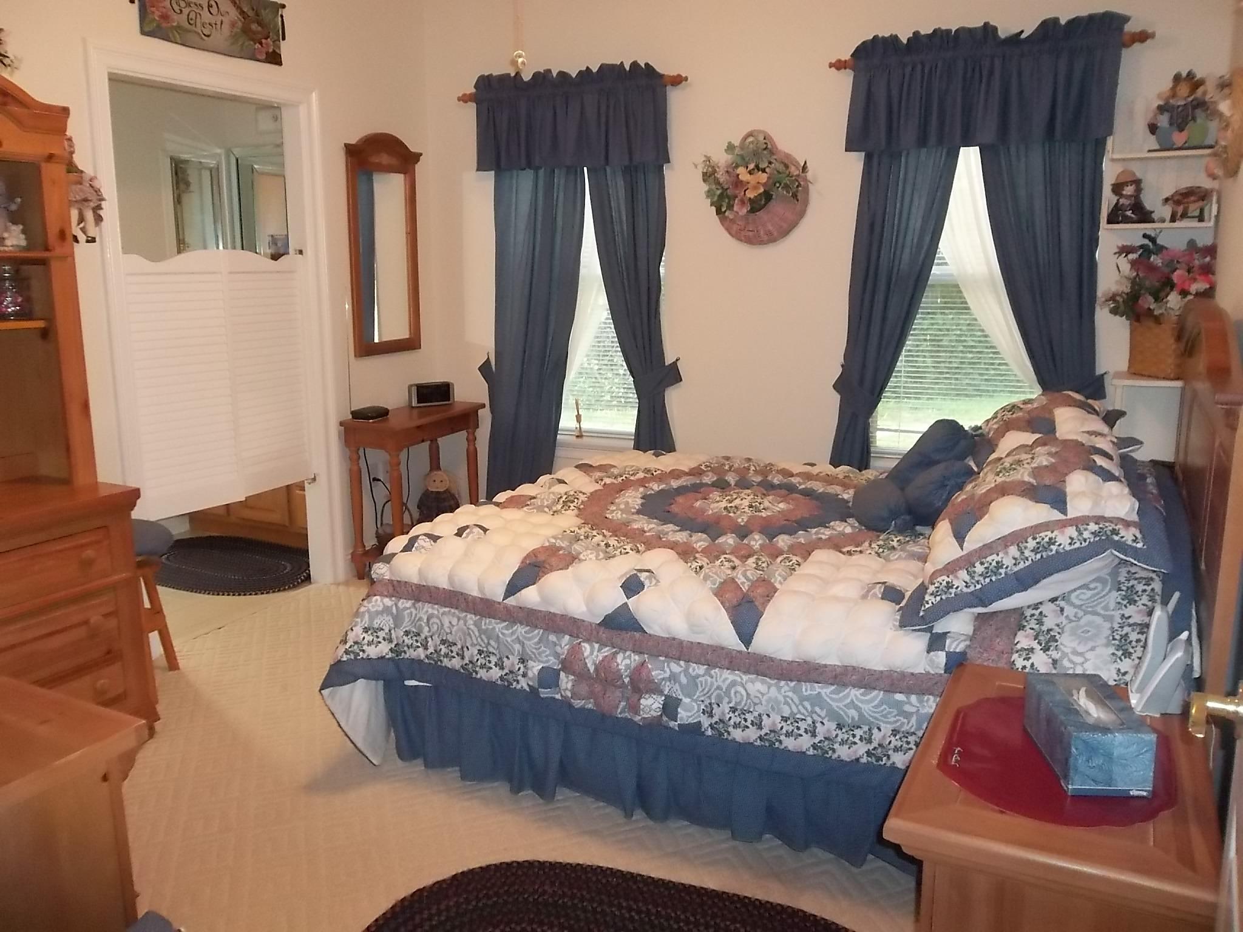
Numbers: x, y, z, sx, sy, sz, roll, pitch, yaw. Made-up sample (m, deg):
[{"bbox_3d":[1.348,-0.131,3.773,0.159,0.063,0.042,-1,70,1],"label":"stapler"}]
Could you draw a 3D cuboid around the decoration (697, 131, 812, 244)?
[{"bbox_3d":[0.541,-1.130,3.930,0.425,0.435,0.140,6,13,26],"label":"decoration"}]

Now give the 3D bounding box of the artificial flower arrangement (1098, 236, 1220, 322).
[{"bbox_3d":[1.799,-0.634,3.255,0.320,0.270,0.280,7,13,31],"label":"artificial flower arrangement"}]

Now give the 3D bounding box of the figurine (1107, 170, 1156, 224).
[{"bbox_3d":[1.762,-0.926,3.340,0.135,0.180,0.105,1,12,6],"label":"figurine"}]

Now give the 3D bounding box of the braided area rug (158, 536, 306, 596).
[{"bbox_3d":[-1.944,0.462,4.739,1.130,0.020,0.760,6,13,26],"label":"braided area rug"}]

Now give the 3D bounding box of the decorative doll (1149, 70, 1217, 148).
[{"bbox_3d":[1.869,-1.187,3.235,0.190,0.240,0.070,9,14,37],"label":"decorative doll"}]

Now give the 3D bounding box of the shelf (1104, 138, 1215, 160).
[{"bbox_3d":[1.842,-1.072,3.291,0.325,0.055,0.140,6,13,26],"label":"shelf"}]

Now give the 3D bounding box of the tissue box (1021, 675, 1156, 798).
[{"bbox_3d":[0.777,0.445,1.626,0.123,0.104,0.229,1,11,5],"label":"tissue box"}]

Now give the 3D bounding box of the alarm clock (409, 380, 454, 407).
[{"bbox_3d":[-0.943,-0.354,4.778,0.215,0.108,0.065,-9,15,-40],"label":"alarm clock"}]

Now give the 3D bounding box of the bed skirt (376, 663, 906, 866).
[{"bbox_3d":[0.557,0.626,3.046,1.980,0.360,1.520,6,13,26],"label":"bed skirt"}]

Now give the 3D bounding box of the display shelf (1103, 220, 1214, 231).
[{"bbox_3d":[1.843,-0.834,3.339,0.325,0.035,0.140,6,13,26],"label":"display shelf"}]

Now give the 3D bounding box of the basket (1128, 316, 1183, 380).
[{"bbox_3d":[1.864,-0.410,3.366,0.155,0.200,0.165,-11,16,-43],"label":"basket"}]

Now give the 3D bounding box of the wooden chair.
[{"bbox_3d":[-1.679,0.481,3.307,0.290,0.540,0.320,6,13,26],"label":"wooden chair"}]

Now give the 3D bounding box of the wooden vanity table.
[{"bbox_3d":[-0.956,0.123,4.599,0.310,0.740,0.740,6,13,26],"label":"wooden vanity table"}]

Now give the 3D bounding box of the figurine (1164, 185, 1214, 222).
[{"bbox_3d":[1.915,-0.883,3.272,0.145,0.120,0.080,5,12,20],"label":"figurine"}]

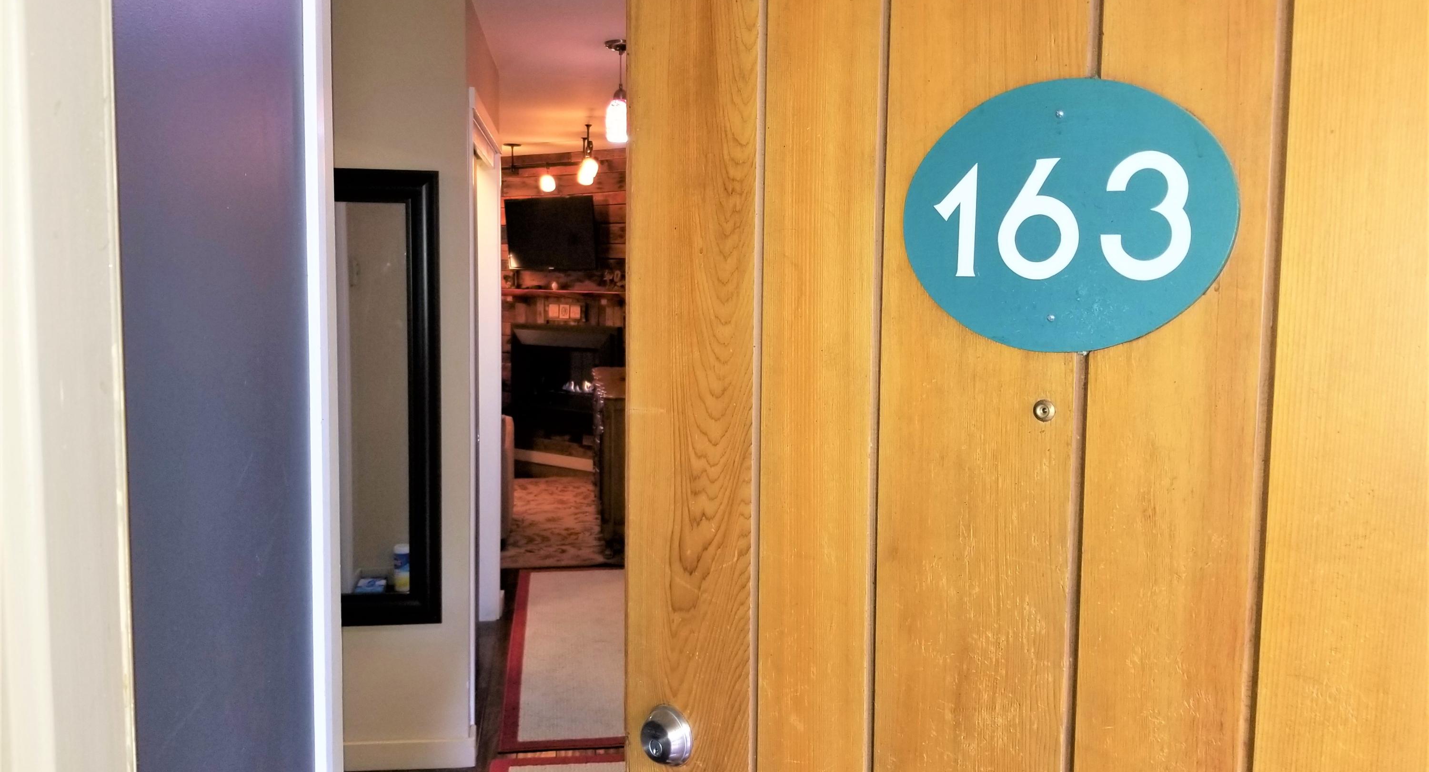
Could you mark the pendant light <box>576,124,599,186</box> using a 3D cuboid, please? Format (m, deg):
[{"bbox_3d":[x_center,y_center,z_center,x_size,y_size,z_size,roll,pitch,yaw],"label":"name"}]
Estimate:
[{"bbox_3d":[-0.749,-1.367,6.365,0.120,0.339,0.120,0,5,-7],"label":"pendant light"}]

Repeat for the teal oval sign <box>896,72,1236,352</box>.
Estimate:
[{"bbox_3d":[0.270,-0.132,0.842,0.256,0.208,0.010,5,6,37],"label":"teal oval sign"}]

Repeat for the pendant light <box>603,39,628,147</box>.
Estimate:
[{"bbox_3d":[-0.367,-1.153,4.218,0.130,0.387,0.130,0,5,-7],"label":"pendant light"}]

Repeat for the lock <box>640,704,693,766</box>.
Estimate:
[{"bbox_3d":[-0.053,0.364,1.103,0.061,0.061,0.028,5,6,37],"label":"lock"}]

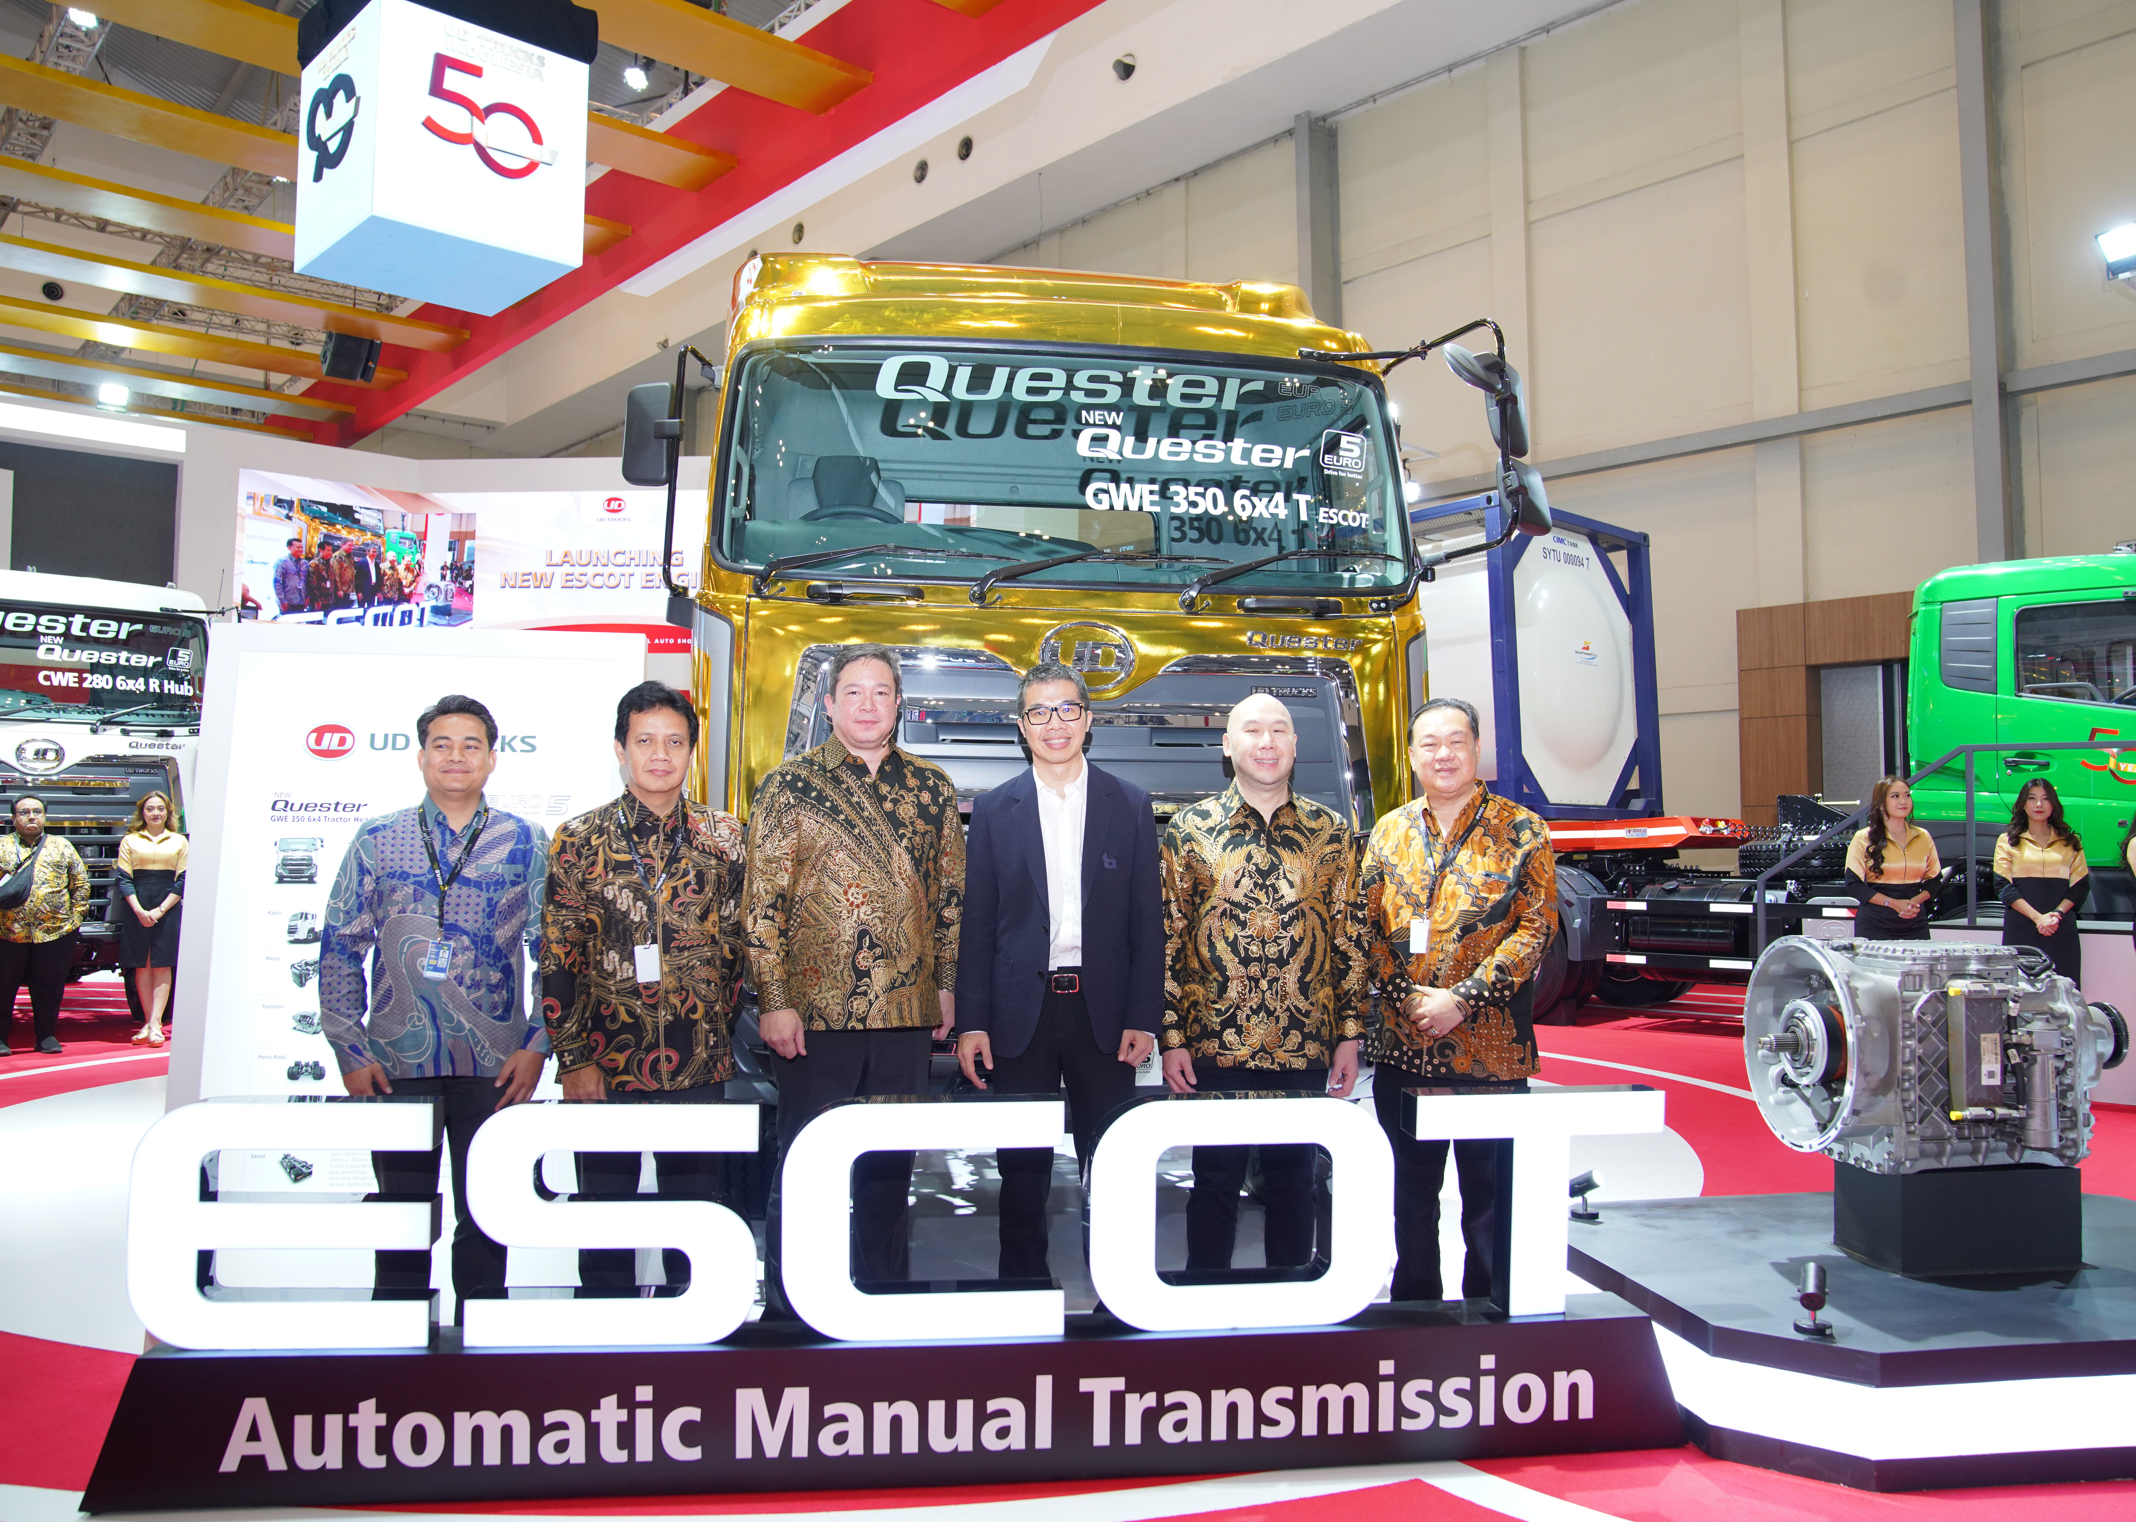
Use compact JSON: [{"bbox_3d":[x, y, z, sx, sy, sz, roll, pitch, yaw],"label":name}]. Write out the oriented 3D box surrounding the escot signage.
[{"bbox_3d":[-0.278,1.101,3.381,3.220,0.740,0.380,1,-3,-7],"label":"escot signage"}]

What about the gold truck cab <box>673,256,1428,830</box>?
[{"bbox_3d":[-0.128,-0.274,6.357,2.480,2.980,2.100,1,-3,-8],"label":"gold truck cab"}]

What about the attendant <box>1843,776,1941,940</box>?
[{"bbox_3d":[4.523,0.965,8.710,0.450,1.710,0.300,-1,-4,23],"label":"attendant"}]

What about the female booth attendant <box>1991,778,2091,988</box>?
[{"bbox_3d":[5.093,0.950,8.310,0.450,1.700,0.300,-1,-4,28],"label":"female booth attendant"}]

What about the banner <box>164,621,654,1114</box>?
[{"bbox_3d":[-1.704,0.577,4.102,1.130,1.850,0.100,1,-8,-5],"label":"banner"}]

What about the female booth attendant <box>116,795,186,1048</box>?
[{"bbox_3d":[-5.957,1.016,10.305,0.430,1.650,0.290,2,-4,-28],"label":"female booth attendant"}]

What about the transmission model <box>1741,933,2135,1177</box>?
[{"bbox_3d":[2.225,0.725,4.095,0.880,0.580,0.570,1,-3,-5],"label":"transmission model"}]

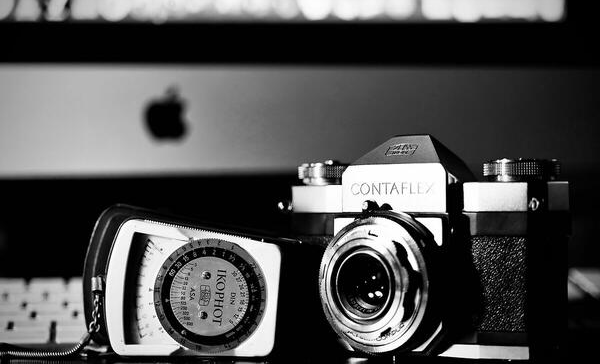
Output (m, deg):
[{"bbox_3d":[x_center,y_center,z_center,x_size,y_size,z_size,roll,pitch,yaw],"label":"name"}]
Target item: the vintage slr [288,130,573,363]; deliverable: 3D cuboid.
[{"bbox_3d":[0.046,0.027,0.645,0.127,0.095,0.067,-1,-1,39],"label":"vintage slr"}]

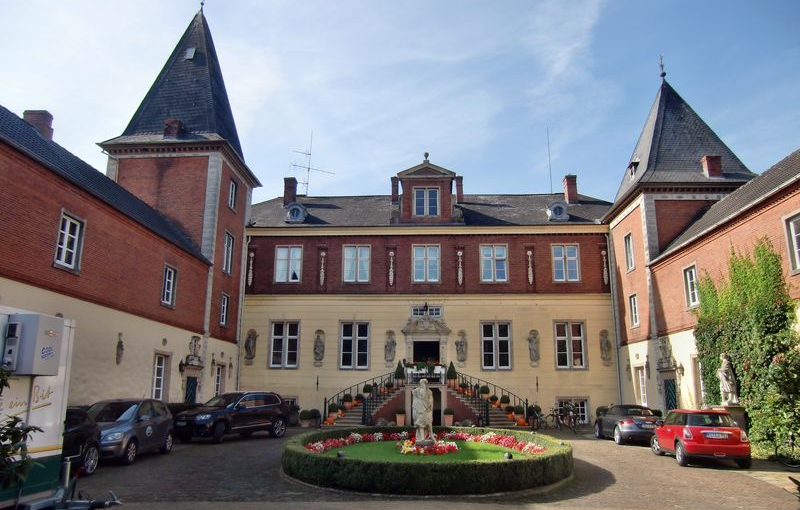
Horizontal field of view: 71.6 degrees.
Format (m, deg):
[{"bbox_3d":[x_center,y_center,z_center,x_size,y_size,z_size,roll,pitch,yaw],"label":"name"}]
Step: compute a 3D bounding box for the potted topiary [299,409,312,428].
[{"bbox_3d":[-4.442,7.767,26.271,0.640,0.880,0.640,0,-13,3],"label":"potted topiary"}]

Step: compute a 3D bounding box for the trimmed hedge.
[{"bbox_3d":[0.744,5.198,14.435,7.500,0.580,7.750,0,-13,3],"label":"trimmed hedge"}]

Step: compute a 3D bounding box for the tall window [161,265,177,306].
[{"bbox_3d":[-8.757,1.199,21.003,0.250,1.580,1.220,0,-13,3],"label":"tall window"}]

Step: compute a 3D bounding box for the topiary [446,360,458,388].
[{"bbox_3d":[2.435,5.555,25.723,0.560,1.270,0.560,0,-13,3],"label":"topiary"}]

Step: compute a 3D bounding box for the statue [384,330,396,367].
[{"bbox_3d":[-0.506,5.153,30.326,0.685,1.972,0.500,0,-14,3],"label":"statue"}]

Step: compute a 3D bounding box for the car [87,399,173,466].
[{"bbox_3d":[-7.950,4.955,15.840,1.770,1.580,4.200,1,-13,-2],"label":"car"}]

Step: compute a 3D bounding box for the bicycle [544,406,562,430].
[{"bbox_3d":[7.276,7.682,26.232,0.600,1.100,1.750,8,-15,-30],"label":"bicycle"}]

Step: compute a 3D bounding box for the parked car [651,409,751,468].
[{"bbox_3d":[8.445,5.141,15.844,1.700,1.407,3.700,-2,-14,12],"label":"parked car"}]

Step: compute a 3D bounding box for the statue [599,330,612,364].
[{"bbox_3d":[11.088,5.000,29.821,0.609,1.914,0.500,0,-14,3],"label":"statue"}]

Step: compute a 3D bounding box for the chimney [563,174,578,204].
[{"bbox_3d":[10.960,-4.096,35.790,0.660,1.937,0.900,0,-14,3],"label":"chimney"}]

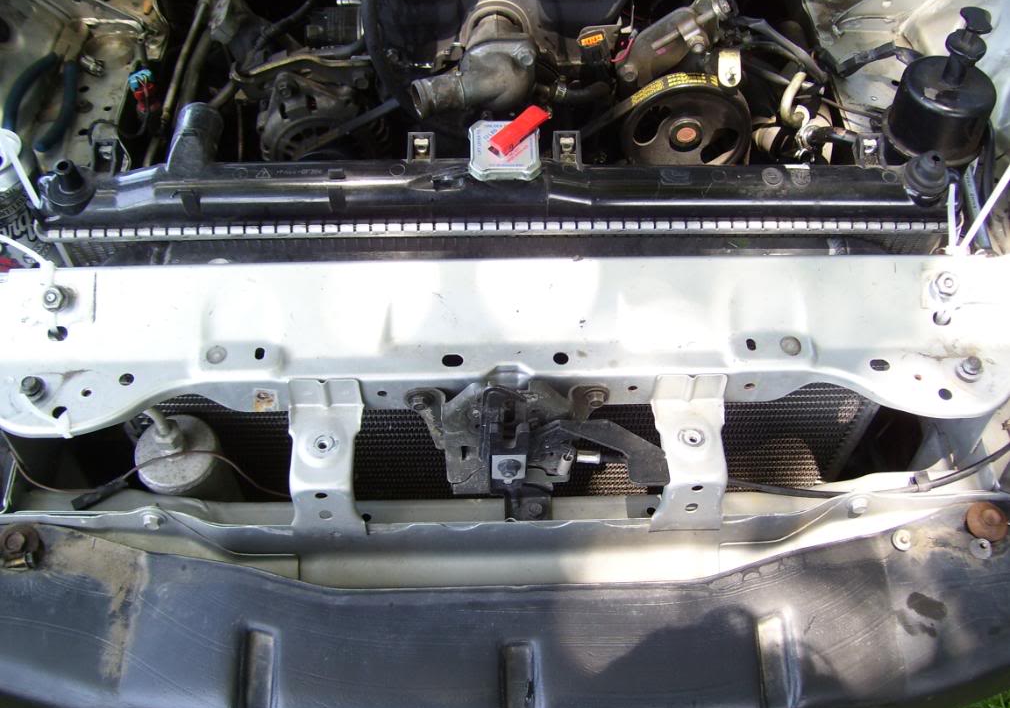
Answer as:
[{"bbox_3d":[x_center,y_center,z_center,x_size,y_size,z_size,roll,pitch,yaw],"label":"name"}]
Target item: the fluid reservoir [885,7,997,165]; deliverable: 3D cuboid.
[{"bbox_3d":[0.350,-0.210,0.831,0.084,0.118,0.084,-2,53,3],"label":"fluid reservoir"}]

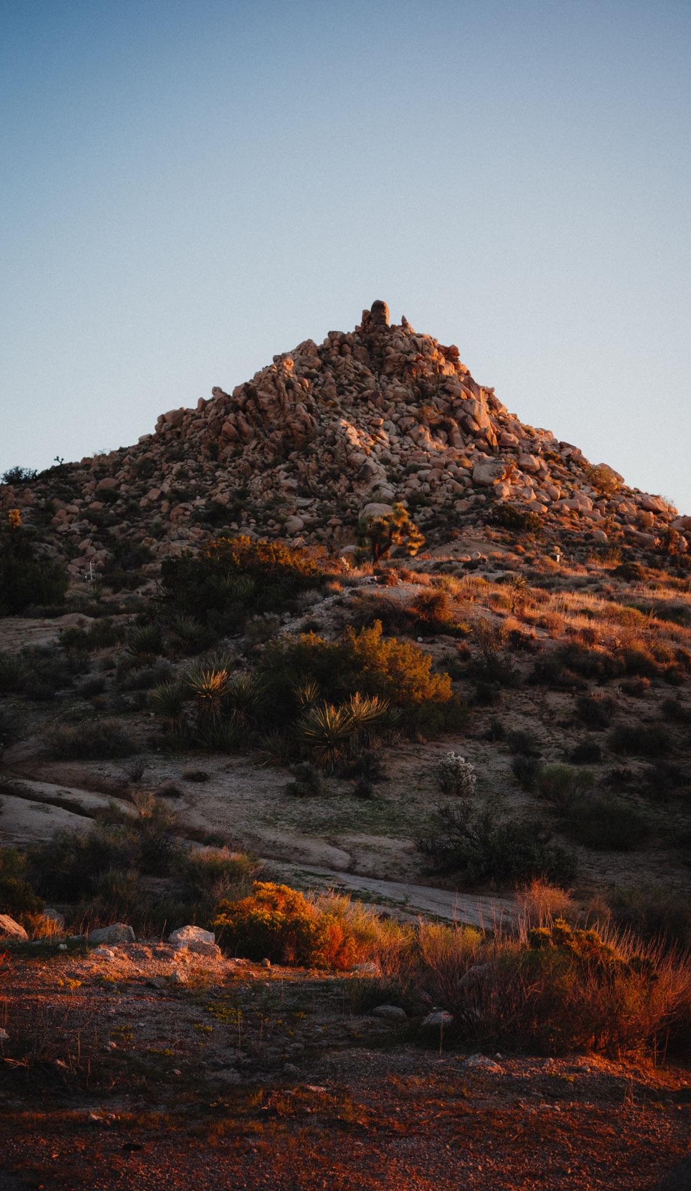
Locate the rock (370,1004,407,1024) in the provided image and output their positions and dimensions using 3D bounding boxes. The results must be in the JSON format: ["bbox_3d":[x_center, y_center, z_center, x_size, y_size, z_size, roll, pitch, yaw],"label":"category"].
[{"bbox_3d":[0.182,1.740,5.500,0.155,0.064,0.116,0,-2,0],"label":"rock"}]

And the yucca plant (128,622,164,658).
[{"bbox_3d":[-6.654,1.470,44.000,1.176,1.176,1.176,0,-1,0],"label":"yucca plant"}]

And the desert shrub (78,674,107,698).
[{"bbox_3d":[-6.111,2.194,32.000,0.698,0.585,0.698,0,-2,0],"label":"desert shrub"}]

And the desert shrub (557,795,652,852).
[{"bbox_3d":[3.624,3.174,18.500,1.262,0.794,1.136,0,-2,0],"label":"desert shrub"}]

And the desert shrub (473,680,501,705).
[{"bbox_3d":[2.994,2.058,28.000,0.591,0.524,0.561,0,-2,0],"label":"desert shrub"}]

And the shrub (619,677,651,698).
[{"bbox_3d":[8.532,2.701,39.000,0.933,0.603,0.839,0,-1,0],"label":"shrub"}]

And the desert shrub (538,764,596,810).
[{"bbox_3d":[3.277,2.861,19.700,0.845,0.658,0.761,0,-2,0],"label":"desert shrub"}]

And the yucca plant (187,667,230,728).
[{"bbox_3d":[-2.698,2.048,26.000,0.823,1.262,0.823,0,-2,0],"label":"yucca plant"}]

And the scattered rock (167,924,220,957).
[{"bbox_3d":[-0.803,1.826,7.000,0.276,0.172,0.221,0,0,0],"label":"scattered rock"}]

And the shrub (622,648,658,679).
[{"bbox_3d":[7.458,1.720,33.500,0.919,0.739,0.827,0,-2,0],"label":"shrub"}]

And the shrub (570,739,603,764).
[{"bbox_3d":[4.373,2.827,24.000,0.608,0.439,0.577,0,-2,0],"label":"shrub"}]

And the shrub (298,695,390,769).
[{"bbox_3d":[-0.025,2.421,23.500,1.637,1.282,1.309,0,-2,0],"label":"shrub"}]

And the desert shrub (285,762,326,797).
[{"bbox_3d":[-0.596,2.743,19.700,0.610,0.513,0.579,0,0,0],"label":"desert shrub"}]

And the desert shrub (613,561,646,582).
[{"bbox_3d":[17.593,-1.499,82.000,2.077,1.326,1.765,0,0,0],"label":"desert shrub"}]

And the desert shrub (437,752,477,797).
[{"bbox_3d":[2.144,3.452,25.500,0.771,0.861,0.694,0,-1,0],"label":"desert shrub"}]

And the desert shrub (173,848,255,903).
[{"bbox_3d":[-1.201,2.587,12.200,0.772,0.515,0.657,0,0,0],"label":"desert shrub"}]

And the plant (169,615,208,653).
[{"bbox_3d":[-5.350,1.282,45.000,1.266,1.266,1.266,0,-1,0],"label":"plant"}]

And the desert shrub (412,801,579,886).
[{"bbox_3d":[2.351,3.849,20.500,2.480,1.341,1.860,0,-1,0],"label":"desert shrub"}]

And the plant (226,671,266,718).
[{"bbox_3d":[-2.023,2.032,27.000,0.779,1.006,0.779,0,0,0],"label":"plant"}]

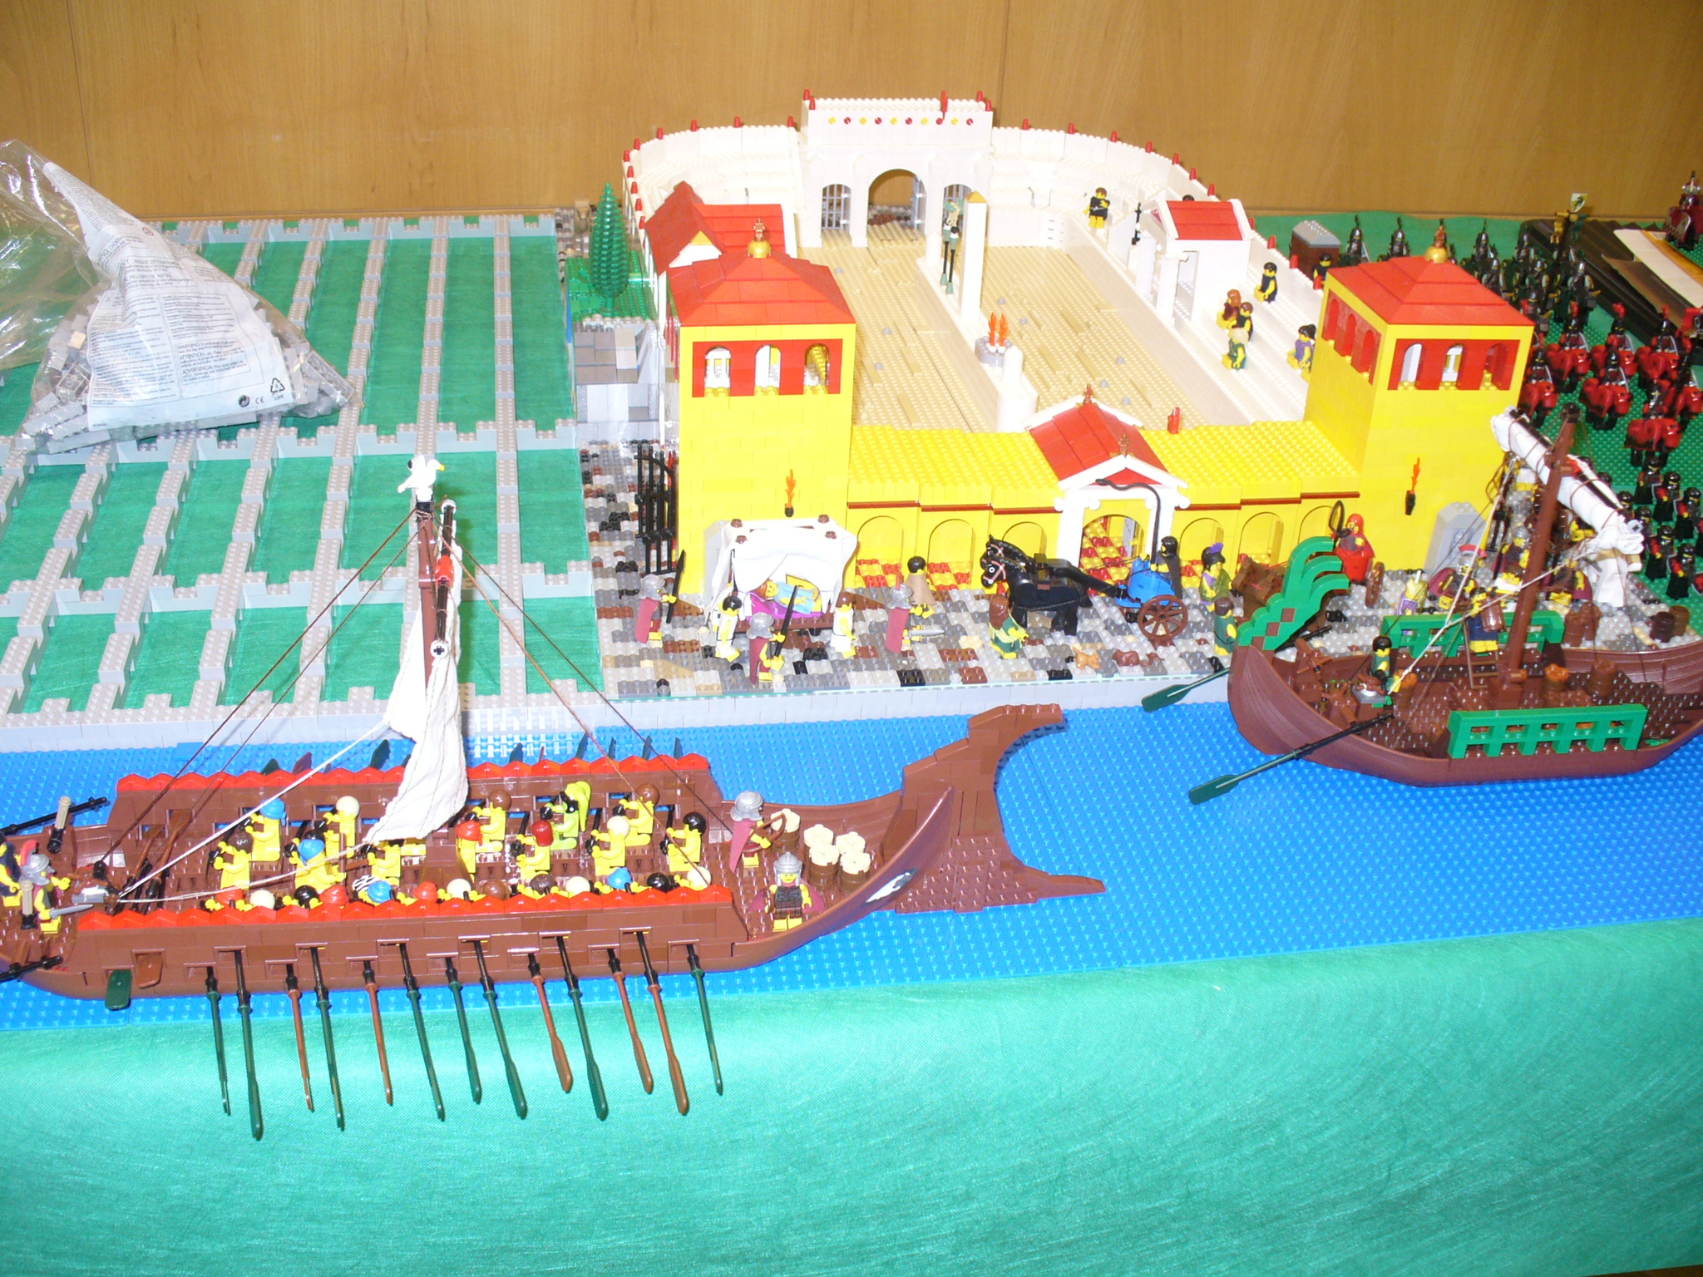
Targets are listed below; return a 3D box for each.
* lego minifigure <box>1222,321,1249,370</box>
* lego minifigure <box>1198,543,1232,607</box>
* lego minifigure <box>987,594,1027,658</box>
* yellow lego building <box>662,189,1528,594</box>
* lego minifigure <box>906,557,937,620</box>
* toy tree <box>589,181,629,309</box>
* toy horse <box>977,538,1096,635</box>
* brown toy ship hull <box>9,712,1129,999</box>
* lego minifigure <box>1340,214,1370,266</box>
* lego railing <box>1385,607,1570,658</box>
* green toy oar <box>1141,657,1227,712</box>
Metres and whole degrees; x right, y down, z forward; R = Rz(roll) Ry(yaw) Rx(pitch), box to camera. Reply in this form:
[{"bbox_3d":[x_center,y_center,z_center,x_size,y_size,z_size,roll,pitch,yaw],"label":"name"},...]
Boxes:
[{"bbox_3d":[0.328,-0.249,1.558,0.022,0.033,0.024,-2,30,-10],"label":"lego minifigure"},{"bbox_3d":[0.251,-0.043,1.264,0.018,0.047,0.025,27,37,35],"label":"lego minifigure"},{"bbox_3d":[0.102,-0.011,1.188,0.018,0.043,0.025,-19,37,-34],"label":"lego minifigure"},{"bbox_3d":[0.171,-0.171,1.271,0.587,0.248,0.134,-2,30,-10],"label":"yellow lego building"},{"bbox_3d":[0.047,-0.035,1.224,0.025,0.043,0.018,26,37,34],"label":"lego minifigure"},{"bbox_3d":[-0.228,-0.368,1.708,0.032,0.125,0.032,-2,30,-10],"label":"toy tree"},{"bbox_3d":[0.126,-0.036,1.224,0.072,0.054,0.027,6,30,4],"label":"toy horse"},{"bbox_3d":[-0.184,0.098,0.960,0.670,0.110,0.130,-2,30,-10],"label":"brown toy ship hull"},{"bbox_3d":[0.577,-0.454,2.076,0.026,0.048,0.021,1,30,-5],"label":"lego minifigure"},{"bbox_3d":[0.428,-0.004,1.259,0.128,0.029,0.016,-2,30,-10],"label":"lego railing"},{"bbox_3d":[0.224,0.030,1.194,0.075,0.006,0.013,-24,76,0],"label":"green toy oar"}]

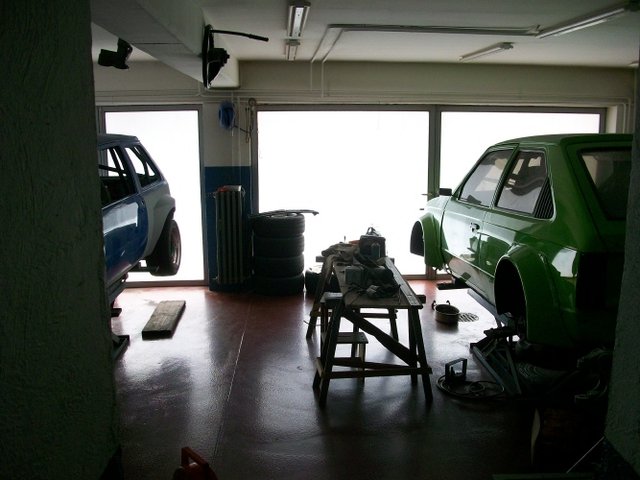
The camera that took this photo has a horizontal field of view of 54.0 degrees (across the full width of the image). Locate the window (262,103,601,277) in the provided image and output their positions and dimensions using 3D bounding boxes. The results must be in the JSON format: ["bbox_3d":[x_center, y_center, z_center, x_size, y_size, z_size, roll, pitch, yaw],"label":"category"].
[{"bbox_3d":[1.225,-0.515,7.000,3.800,1.920,0.100,-1,10,-3],"label":"window"}]

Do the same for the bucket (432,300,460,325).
[{"bbox_3d":[1.149,0.658,5.675,0.220,0.120,0.220,-1,10,-3],"label":"bucket"}]

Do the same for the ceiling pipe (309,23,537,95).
[{"bbox_3d":[0.729,-1.533,5.561,1.540,0.360,2.350,-1,10,-3],"label":"ceiling pipe"}]

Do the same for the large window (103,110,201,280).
[{"bbox_3d":[-1.792,-0.460,6.774,1.080,1.940,0.100,-1,10,-3],"label":"large window"}]

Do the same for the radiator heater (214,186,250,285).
[{"bbox_3d":[-0.926,-0.034,6.553,0.320,1.040,0.170,-1,10,-3],"label":"radiator heater"}]

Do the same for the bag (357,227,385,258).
[{"bbox_3d":[0.453,0.021,5.410,0.210,0.270,0.170,-1,10,-3],"label":"bag"}]

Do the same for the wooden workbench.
[{"bbox_3d":[0.305,0.585,4.647,0.750,0.620,1.620,-1,10,-3],"label":"wooden workbench"}]

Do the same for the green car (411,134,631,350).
[{"bbox_3d":[1.940,-0.215,5.060,1.680,1.180,3.800,-1,7,-3],"label":"green car"}]

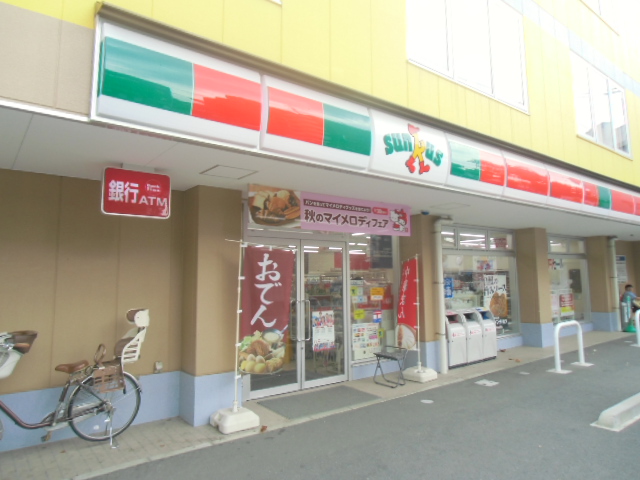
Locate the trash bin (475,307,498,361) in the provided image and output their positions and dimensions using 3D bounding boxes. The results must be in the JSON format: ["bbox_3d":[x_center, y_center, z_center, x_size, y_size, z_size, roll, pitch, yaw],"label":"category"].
[{"bbox_3d":[3.105,1.811,8.595,0.499,0.959,0.374,3,-6,-38],"label":"trash bin"}]

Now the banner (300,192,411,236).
[{"bbox_3d":[0.567,-0.321,6.014,2.017,0.456,0.040,3,-6,-38],"label":"banner"}]

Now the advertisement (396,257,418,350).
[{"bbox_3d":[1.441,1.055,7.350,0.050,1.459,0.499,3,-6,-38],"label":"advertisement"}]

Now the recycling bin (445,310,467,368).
[{"bbox_3d":[2.316,1.765,7.973,0.515,0.959,0.374,3,-6,-38],"label":"recycling bin"}]

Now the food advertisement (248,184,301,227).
[{"bbox_3d":[-0.511,-0.383,5.165,0.729,0.456,0.040,3,-6,-38],"label":"food advertisement"}]

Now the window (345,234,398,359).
[{"bbox_3d":[0.872,0.866,7.297,1.139,2.200,0.070,3,-6,-38],"label":"window"}]

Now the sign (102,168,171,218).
[{"bbox_3d":[-1.701,-0.418,4.104,0.571,0.409,0.100,3,-6,-38],"label":"sign"}]

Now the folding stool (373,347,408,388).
[{"bbox_3d":[1.061,1.895,6.616,0.374,0.491,0.515,3,-6,-38],"label":"folding stool"}]

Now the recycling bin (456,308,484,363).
[{"bbox_3d":[2.714,1.788,8.286,0.499,0.959,0.374,3,-6,-38],"label":"recycling bin"}]

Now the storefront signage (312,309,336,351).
[{"bbox_3d":[0.070,1.355,6.614,0.412,0.577,0.015,3,-6,-38],"label":"storefront signage"}]

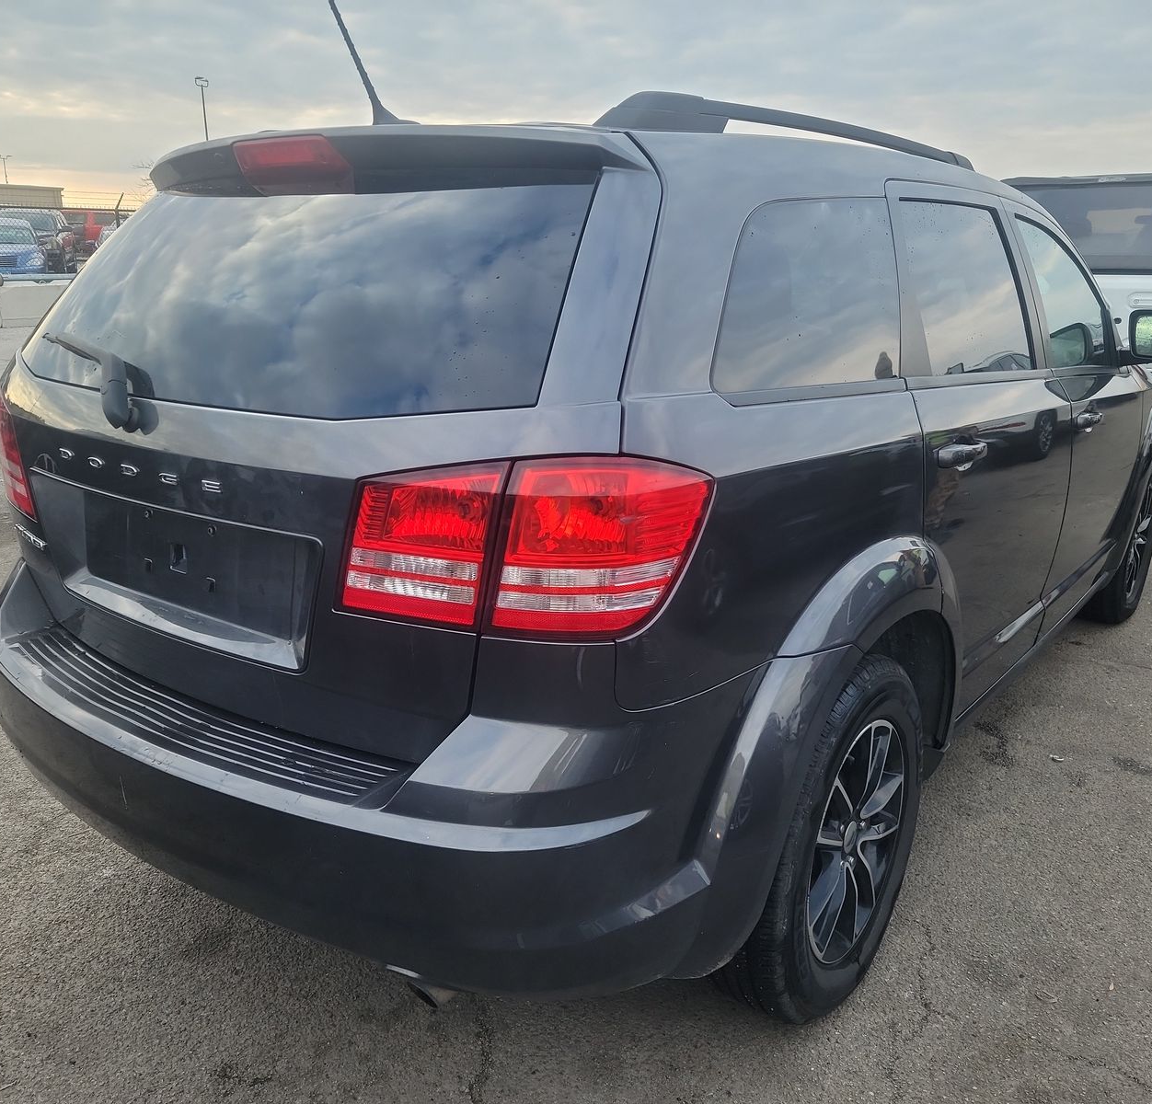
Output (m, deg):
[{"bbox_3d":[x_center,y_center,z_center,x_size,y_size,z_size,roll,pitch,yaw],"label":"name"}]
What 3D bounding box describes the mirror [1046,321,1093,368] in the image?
[{"bbox_3d":[1.498,-0.629,3.100,0.150,0.145,0.090,12,20,36],"label":"mirror"}]

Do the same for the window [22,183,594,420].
[{"bbox_3d":[-0.550,-0.452,1.746,1.380,0.420,0.110,12,-20,36],"label":"window"}]

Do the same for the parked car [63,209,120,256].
[{"bbox_3d":[-18.232,-11.749,37.707,1.930,1.770,4.900,-1,17,-5],"label":"parked car"}]

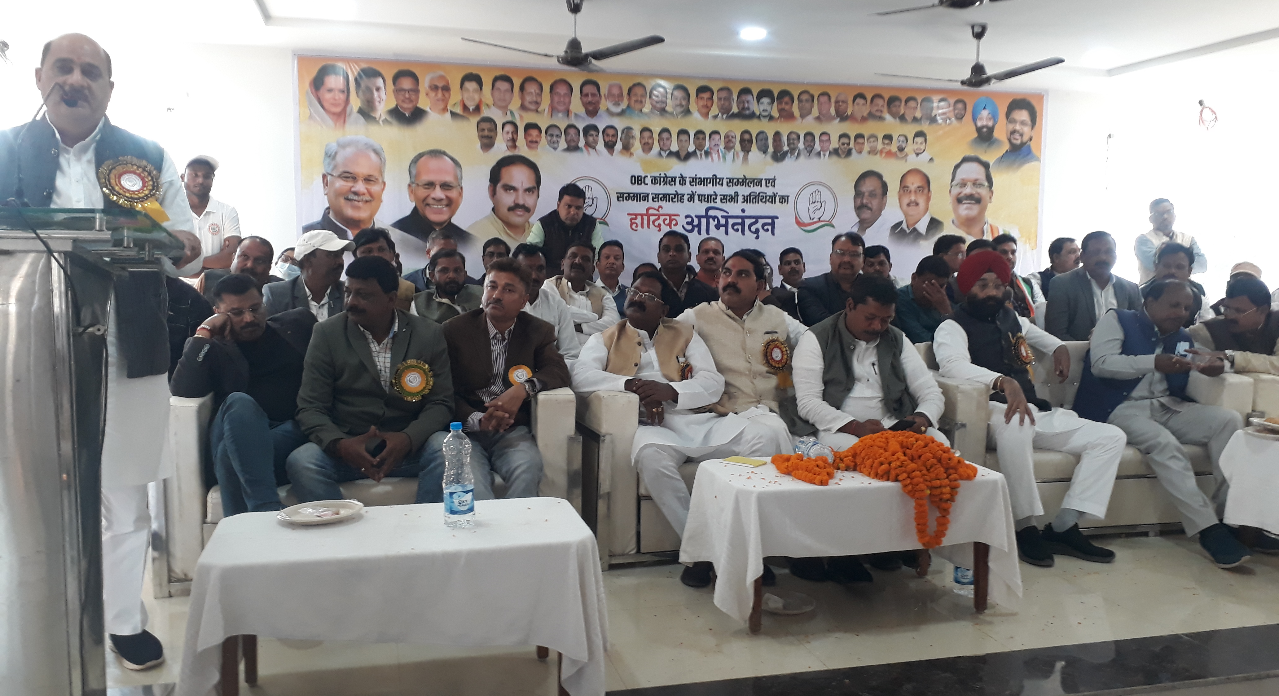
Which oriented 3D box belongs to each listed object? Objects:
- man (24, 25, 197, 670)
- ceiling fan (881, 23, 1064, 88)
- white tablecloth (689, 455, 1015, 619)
[{"bbox_3d":[-1.559,0.013,2.843,0.610,1.771,0.480,-2,5,-25],"label":"man"},{"bbox_3d":[2.027,-1.709,5.871,1.140,0.365,1.070,-2,6,-30],"label":"ceiling fan"},{"bbox_3d":[0.702,0.608,3.365,1.035,0.427,0.575,-1,5,-14],"label":"white tablecloth"}]

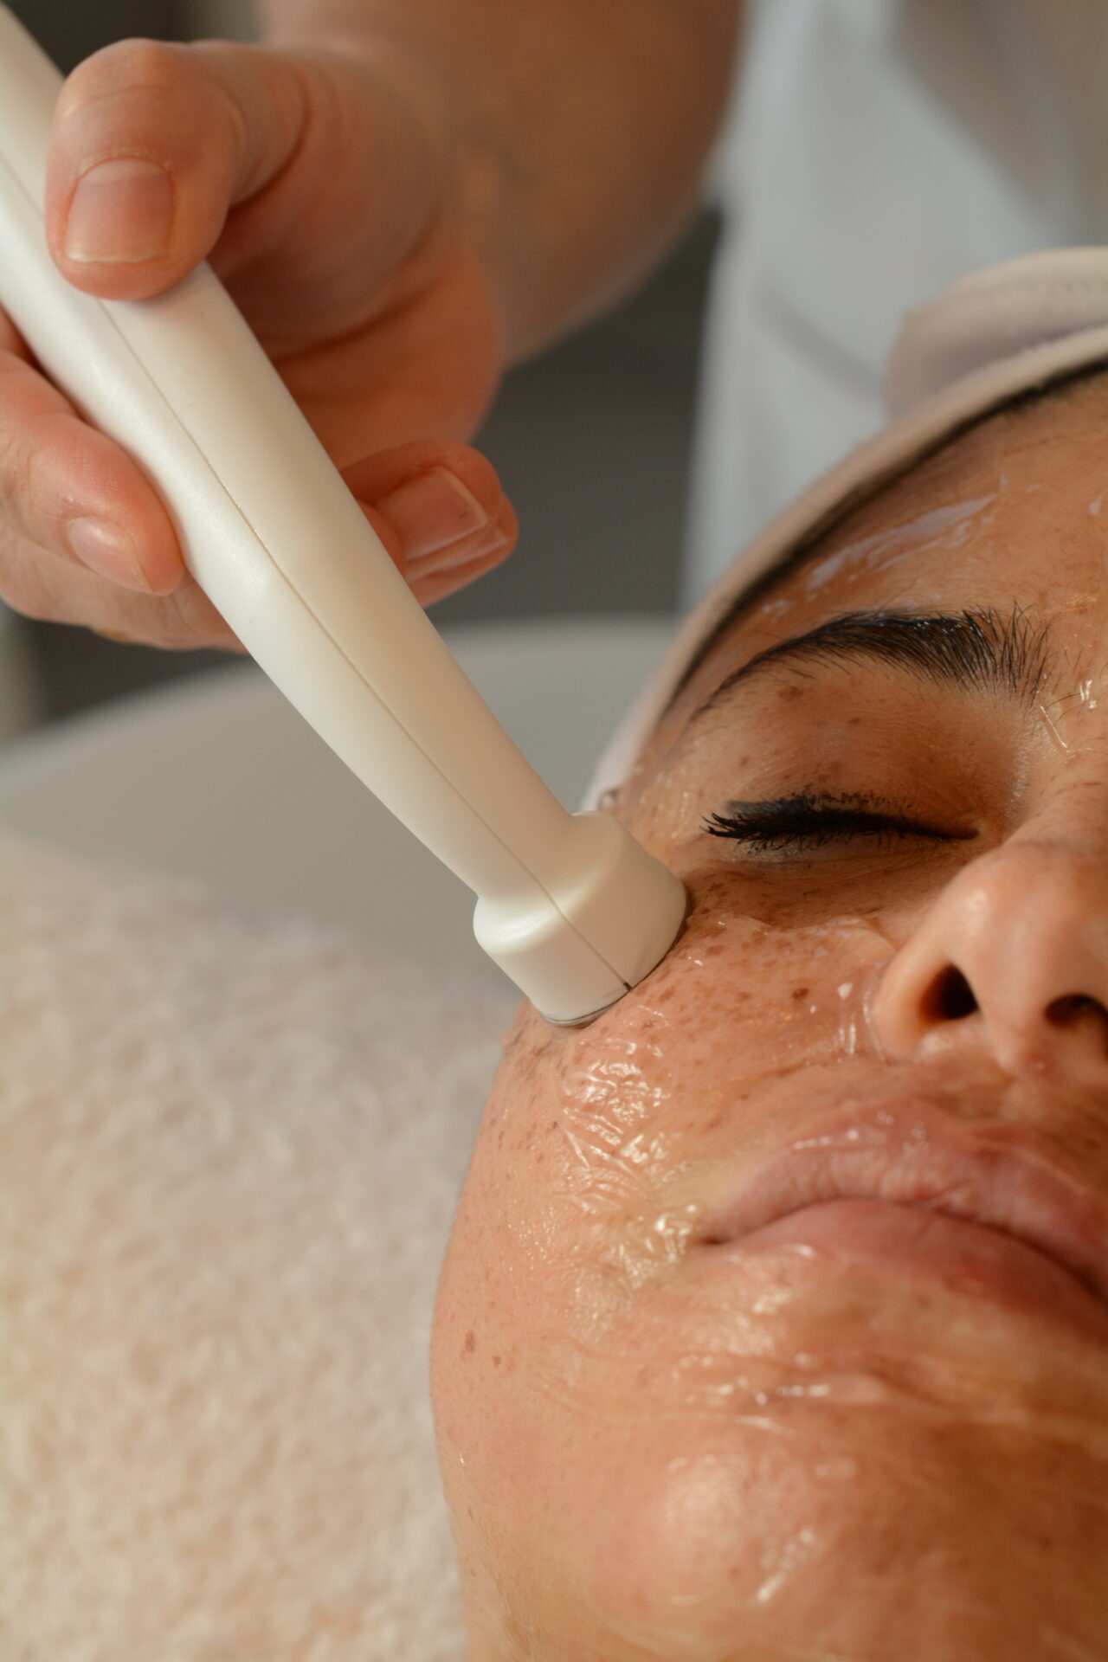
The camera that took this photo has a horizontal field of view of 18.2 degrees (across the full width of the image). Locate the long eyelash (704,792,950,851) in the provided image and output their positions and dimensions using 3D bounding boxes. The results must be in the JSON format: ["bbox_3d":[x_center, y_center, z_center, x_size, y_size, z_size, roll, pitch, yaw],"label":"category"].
[{"bbox_3d":[0.032,-0.001,0.391,0.033,0.010,0.010,7,50,24],"label":"long eyelash"}]

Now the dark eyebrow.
[{"bbox_3d":[0.036,-0.019,0.396,0.047,0.015,0.014,6,50,25],"label":"dark eyebrow"}]

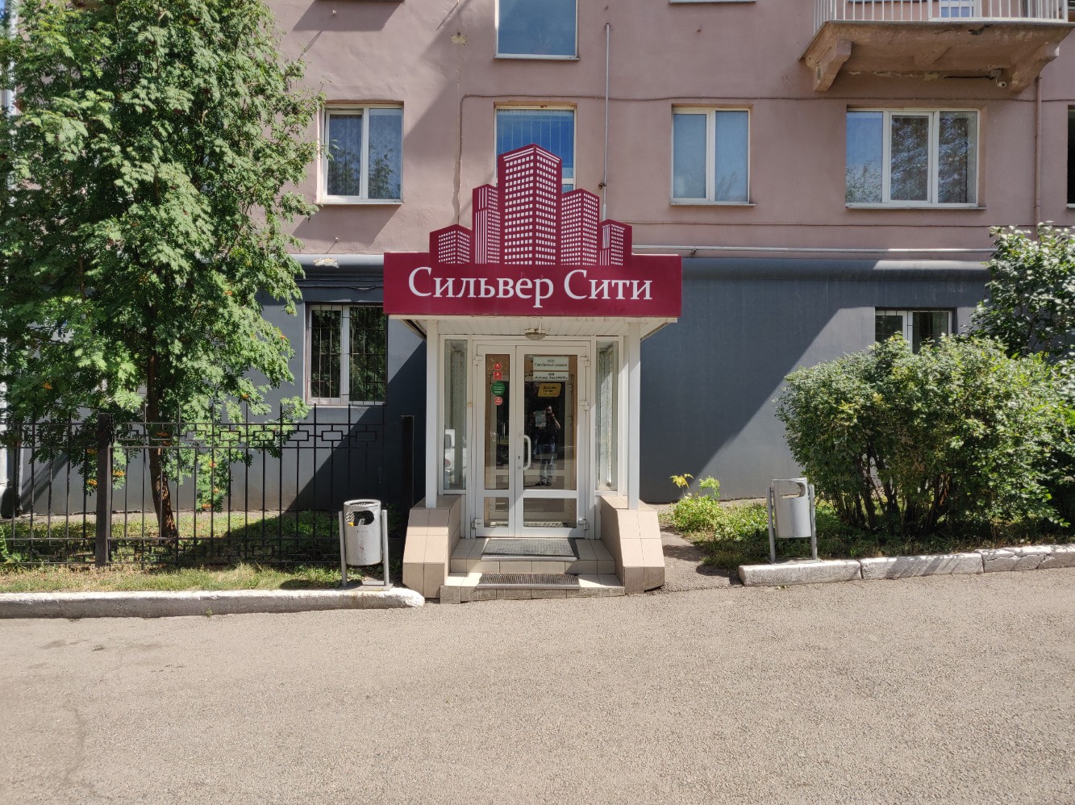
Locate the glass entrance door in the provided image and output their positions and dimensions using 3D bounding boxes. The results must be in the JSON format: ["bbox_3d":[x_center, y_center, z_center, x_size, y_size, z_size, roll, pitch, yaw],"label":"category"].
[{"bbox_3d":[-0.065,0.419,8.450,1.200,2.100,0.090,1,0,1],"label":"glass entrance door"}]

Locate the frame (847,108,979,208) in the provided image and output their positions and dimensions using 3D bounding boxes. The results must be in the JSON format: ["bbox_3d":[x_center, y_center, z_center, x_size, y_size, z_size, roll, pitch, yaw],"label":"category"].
[{"bbox_3d":[5.545,-3.614,11.510,1.950,1.460,0.100,1,0,1],"label":"frame"}]

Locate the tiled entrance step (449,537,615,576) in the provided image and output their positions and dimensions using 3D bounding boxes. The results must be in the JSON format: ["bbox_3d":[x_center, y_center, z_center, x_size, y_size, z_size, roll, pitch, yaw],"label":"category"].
[{"bbox_3d":[-0.033,1.534,7.830,1.520,0.130,1.180,1,0,1],"label":"tiled entrance step"}]

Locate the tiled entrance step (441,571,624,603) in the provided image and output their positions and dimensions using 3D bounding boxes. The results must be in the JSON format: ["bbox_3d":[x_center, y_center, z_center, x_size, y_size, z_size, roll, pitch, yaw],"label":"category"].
[{"bbox_3d":[-0.036,1.665,6.980,1.580,0.140,0.520,1,0,1],"label":"tiled entrance step"}]

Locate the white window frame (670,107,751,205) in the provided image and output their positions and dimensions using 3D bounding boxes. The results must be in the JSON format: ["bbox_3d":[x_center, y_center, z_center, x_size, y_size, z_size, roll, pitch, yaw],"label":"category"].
[{"bbox_3d":[2.579,-3.667,11.560,1.170,1.440,0.100,1,0,1],"label":"white window frame"}]

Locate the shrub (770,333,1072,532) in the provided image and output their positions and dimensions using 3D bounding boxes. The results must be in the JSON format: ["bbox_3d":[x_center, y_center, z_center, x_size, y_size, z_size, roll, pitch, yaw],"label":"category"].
[{"bbox_3d":[4.005,0.368,8.200,2.850,2.030,1.850,1,0,1],"label":"shrub"}]

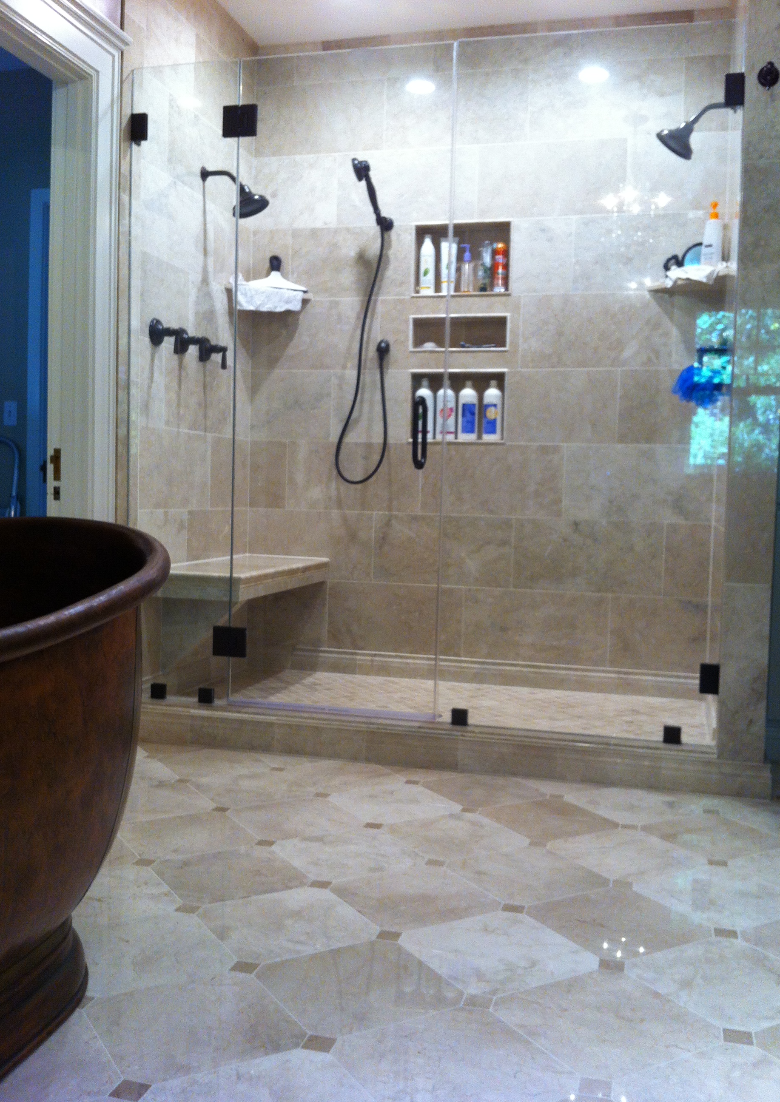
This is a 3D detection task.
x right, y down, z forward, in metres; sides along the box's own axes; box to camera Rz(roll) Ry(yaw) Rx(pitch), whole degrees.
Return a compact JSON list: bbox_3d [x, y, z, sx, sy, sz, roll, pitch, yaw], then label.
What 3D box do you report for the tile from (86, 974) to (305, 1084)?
[{"bbox_3d":[-0.319,0.784,1.836,0.305,0.012,0.305,-1,4,-31],"label":"tile"}]

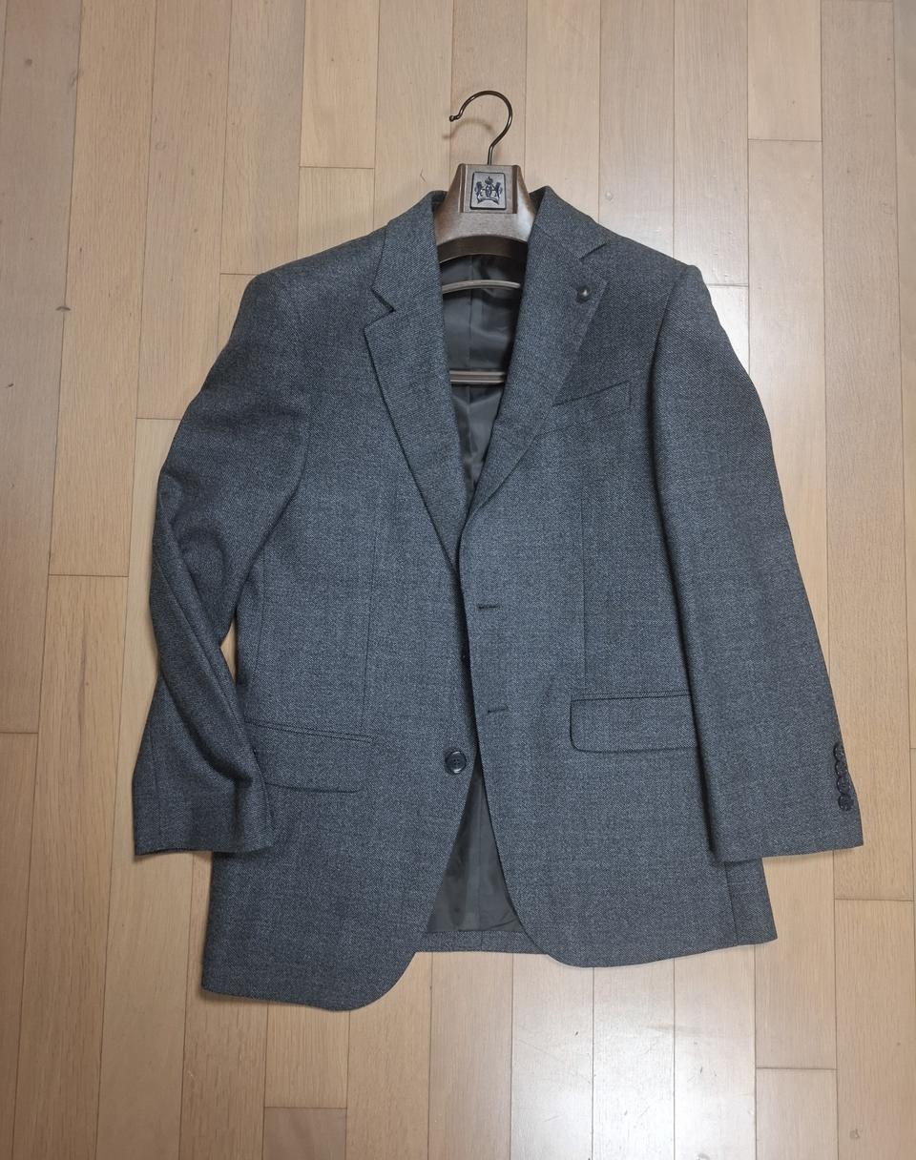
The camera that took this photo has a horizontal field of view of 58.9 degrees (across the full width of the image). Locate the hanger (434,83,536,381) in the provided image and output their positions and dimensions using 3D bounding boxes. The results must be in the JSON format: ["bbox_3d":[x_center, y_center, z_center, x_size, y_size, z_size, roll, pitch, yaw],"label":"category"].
[{"bbox_3d":[0.021,-0.328,0.766,0.400,0.060,0.289,0,86,-1],"label":"hanger"}]

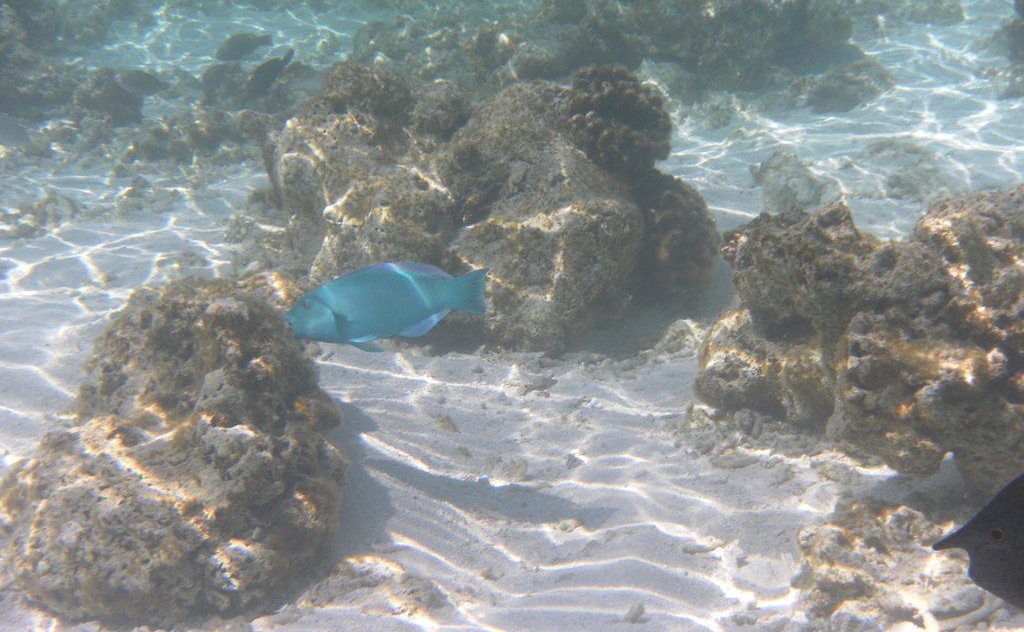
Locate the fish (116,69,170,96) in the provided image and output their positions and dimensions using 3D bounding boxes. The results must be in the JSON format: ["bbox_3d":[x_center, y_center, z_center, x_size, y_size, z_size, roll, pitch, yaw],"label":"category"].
[{"bbox_3d":[-1.070,-0.677,6.000,0.165,0.076,0.035,7,18,-2],"label":"fish"}]

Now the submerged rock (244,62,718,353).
[{"bbox_3d":[-0.063,-0.279,4.270,0.970,0.480,0.720,0,18,0],"label":"submerged rock"}]

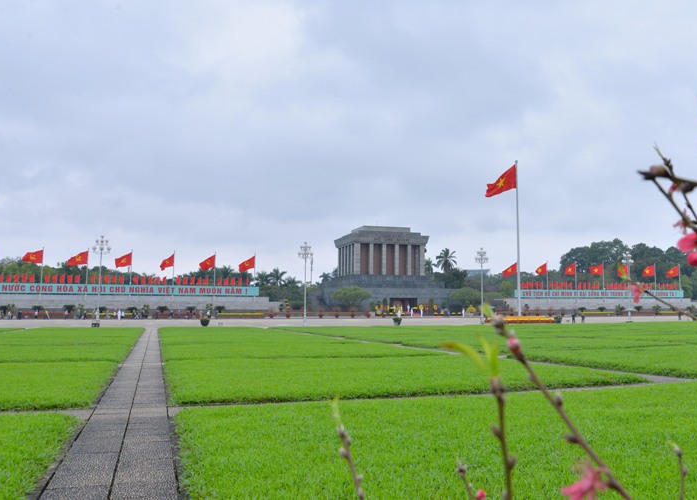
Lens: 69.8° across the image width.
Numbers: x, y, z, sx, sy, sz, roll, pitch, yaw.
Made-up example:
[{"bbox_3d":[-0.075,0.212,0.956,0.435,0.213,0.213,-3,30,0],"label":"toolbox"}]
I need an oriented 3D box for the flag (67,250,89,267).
[{"bbox_3d":[-51.444,1.656,95.101,3.800,2.900,0.700,2,-7,-14],"label":"flag"}]

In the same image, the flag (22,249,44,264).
[{"bbox_3d":[-58.045,1.298,92.000,3.101,2.626,0.800,2,-7,-13],"label":"flag"}]

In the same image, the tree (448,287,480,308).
[{"bbox_3d":[25.585,10.843,110.000,7.267,5.325,7.267,2,-7,-14],"label":"tree"}]

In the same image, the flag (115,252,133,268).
[{"bbox_3d":[-43.635,2.000,97.000,3.300,2.950,0.700,2,-7,-14],"label":"flag"}]

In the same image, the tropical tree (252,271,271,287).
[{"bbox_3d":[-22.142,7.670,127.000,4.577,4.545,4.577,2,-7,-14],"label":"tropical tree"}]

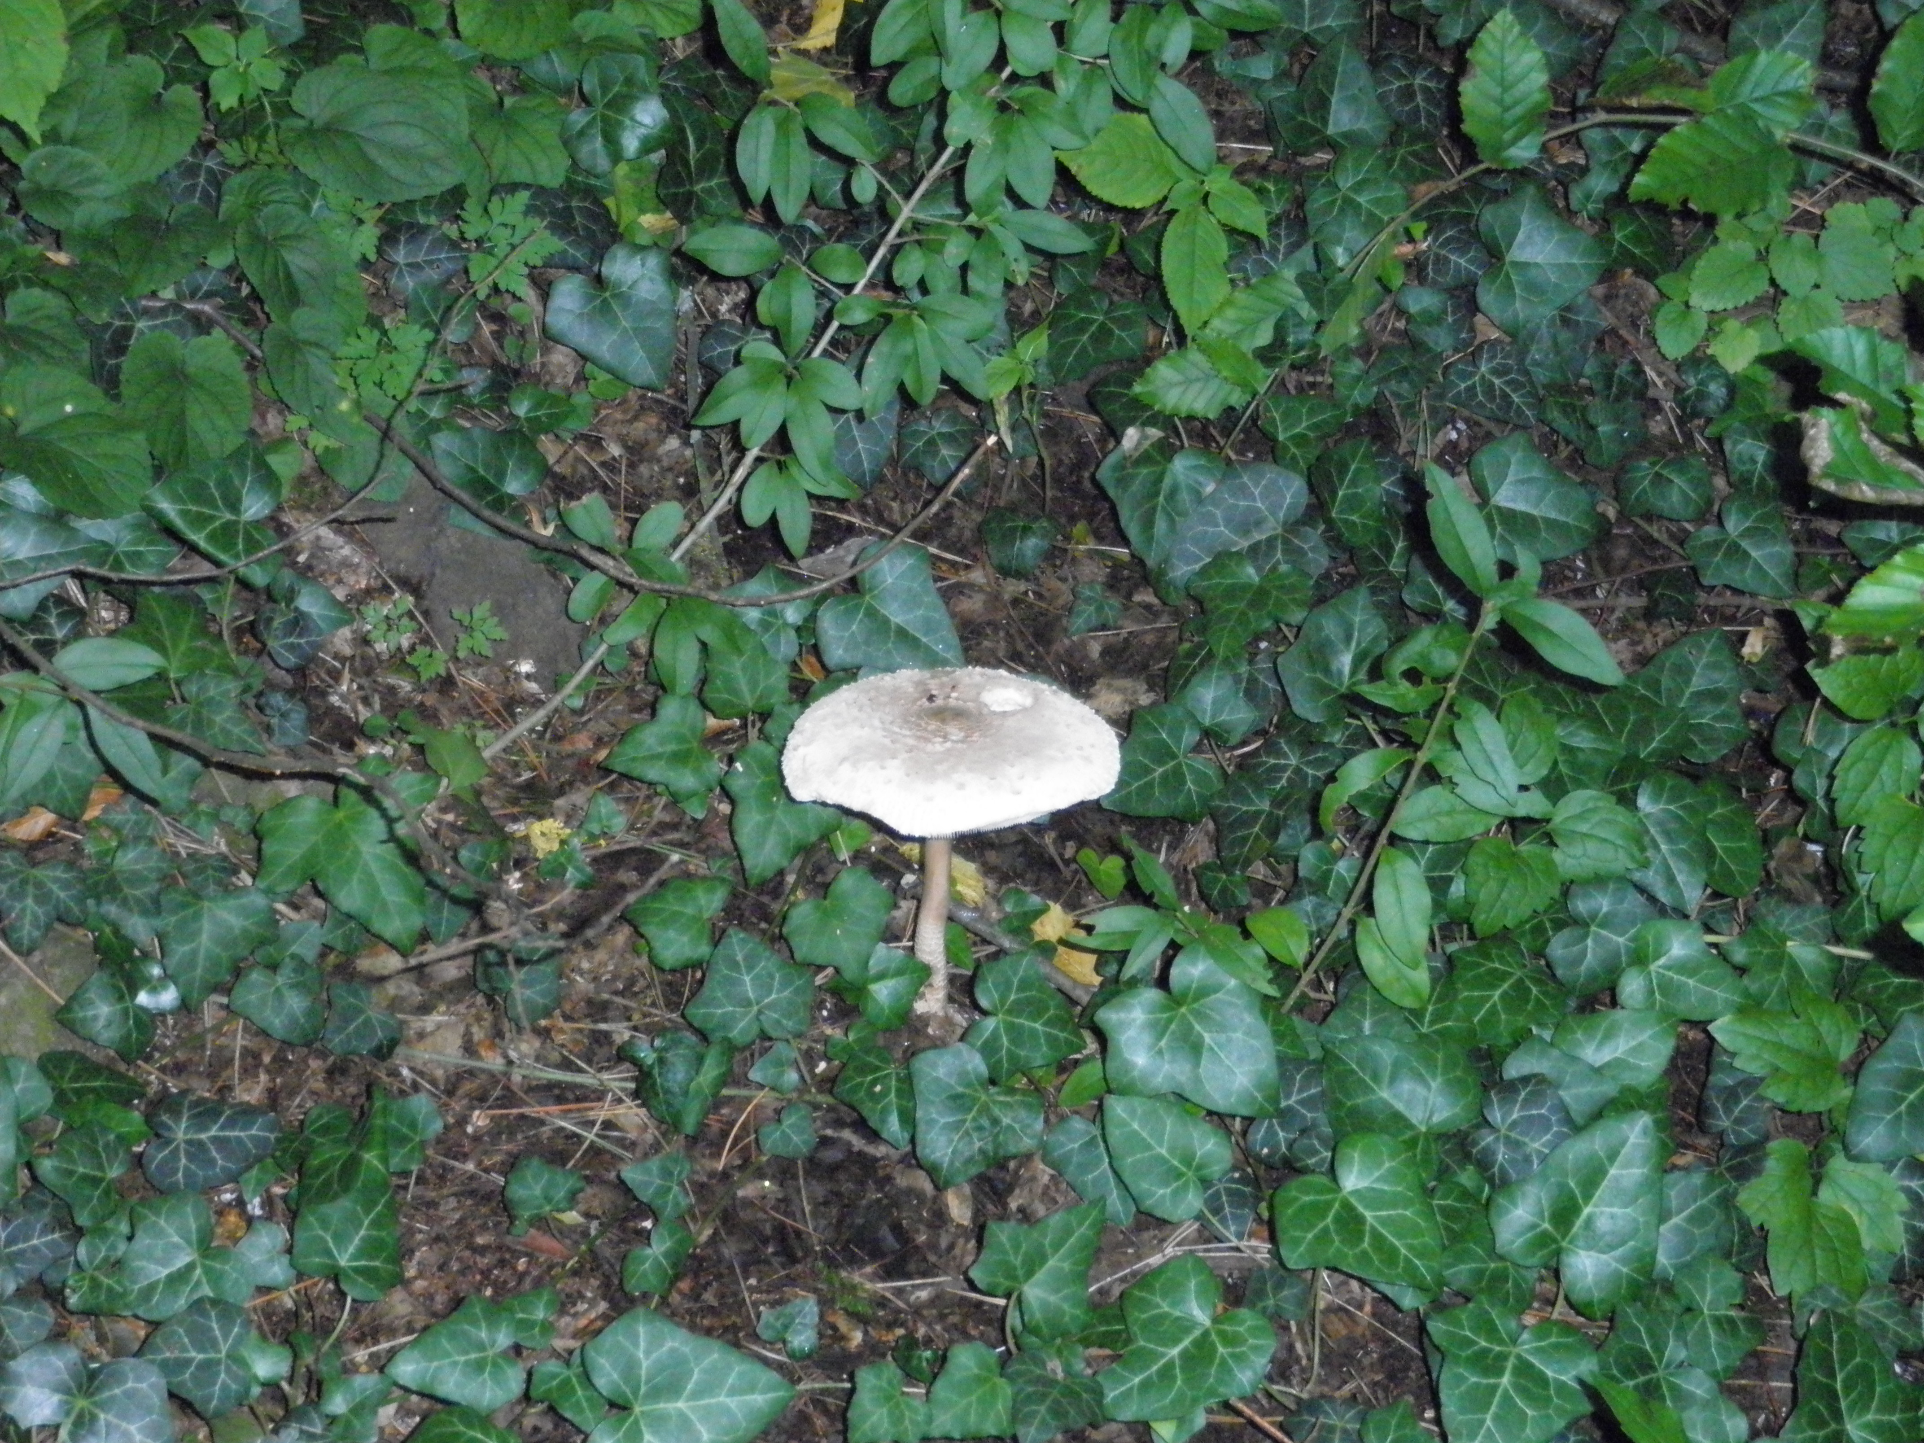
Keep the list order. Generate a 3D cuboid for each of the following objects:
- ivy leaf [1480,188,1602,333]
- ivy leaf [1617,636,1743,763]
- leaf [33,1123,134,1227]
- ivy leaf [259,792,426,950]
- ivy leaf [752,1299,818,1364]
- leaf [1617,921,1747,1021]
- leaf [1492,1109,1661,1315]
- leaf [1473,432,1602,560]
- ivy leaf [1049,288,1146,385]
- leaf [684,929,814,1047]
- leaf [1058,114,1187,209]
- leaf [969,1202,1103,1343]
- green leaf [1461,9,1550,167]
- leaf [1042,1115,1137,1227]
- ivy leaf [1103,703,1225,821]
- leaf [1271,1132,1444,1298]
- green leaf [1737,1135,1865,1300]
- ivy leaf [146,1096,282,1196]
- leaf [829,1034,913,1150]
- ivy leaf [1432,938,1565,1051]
[{"bbox_3d":[0.270,-0.215,2.205,0.060,0.011,0.078,0,68,0],"label":"ivy leaf"},{"bbox_3d":[0.302,-0.011,1.966,0.058,0.013,0.074,24,58,16],"label":"ivy leaf"},{"bbox_3d":[-0.327,0.167,1.751,0.037,0.010,0.044,8,58,5],"label":"leaf"},{"bbox_3d":[-0.246,0.061,1.863,0.061,0.014,0.092,-21,55,-16],"label":"ivy leaf"},{"bbox_3d":[-0.059,0.217,1.707,0.025,0.009,0.023,35,64,20],"label":"ivy leaf"},{"bbox_3d":[0.310,0.108,2.008,0.057,0.015,0.058,23,53,19],"label":"leaf"},{"bbox_3d":[0.229,0.171,1.704,0.060,0.016,0.079,30,62,18],"label":"leaf"},{"bbox_3d":[0.268,-0.103,2.218,0.065,0.015,0.079,18,54,10],"label":"leaf"},{"bbox_3d":[0.062,-0.177,2.171,0.047,0.011,0.054,23,63,13],"label":"ivy leaf"},{"bbox_3d":[-0.086,0.108,1.912,0.052,0.011,0.056,-15,61,-8],"label":"leaf"},{"bbox_3d":[0.078,-0.270,2.278,0.065,0.011,0.054,14,59,9],"label":"leaf"},{"bbox_3d":[0.035,0.206,1.799,0.059,0.015,0.067,33,59,23],"label":"leaf"},{"bbox_3d":[0.261,-0.305,2.270,0.044,0.015,0.096,7,60,1],"label":"green leaf"},{"bbox_3d":[0.055,0.185,1.929,0.033,0.015,0.059,-18,53,-6],"label":"leaf"},{"bbox_3d":[0.086,0.017,1.995,0.058,0.011,0.060,-28,64,-15],"label":"ivy leaf"},{"bbox_3d":[0.157,0.198,1.814,0.076,0.015,0.077,-29,59,-27],"label":"leaf"},{"bbox_3d":[0.303,0.180,1.710,0.044,0.018,0.066,1,55,1],"label":"green leaf"},{"bbox_3d":[-0.293,0.166,1.850,0.051,0.015,0.048,-3,48,-3],"label":"ivy leaf"},{"bbox_3d":[-0.035,0.150,1.870,0.033,0.015,0.051,-3,50,-3],"label":"leaf"},{"bbox_3d":[0.214,0.115,1.914,0.056,0.015,0.055,30,55,25],"label":"ivy leaf"}]

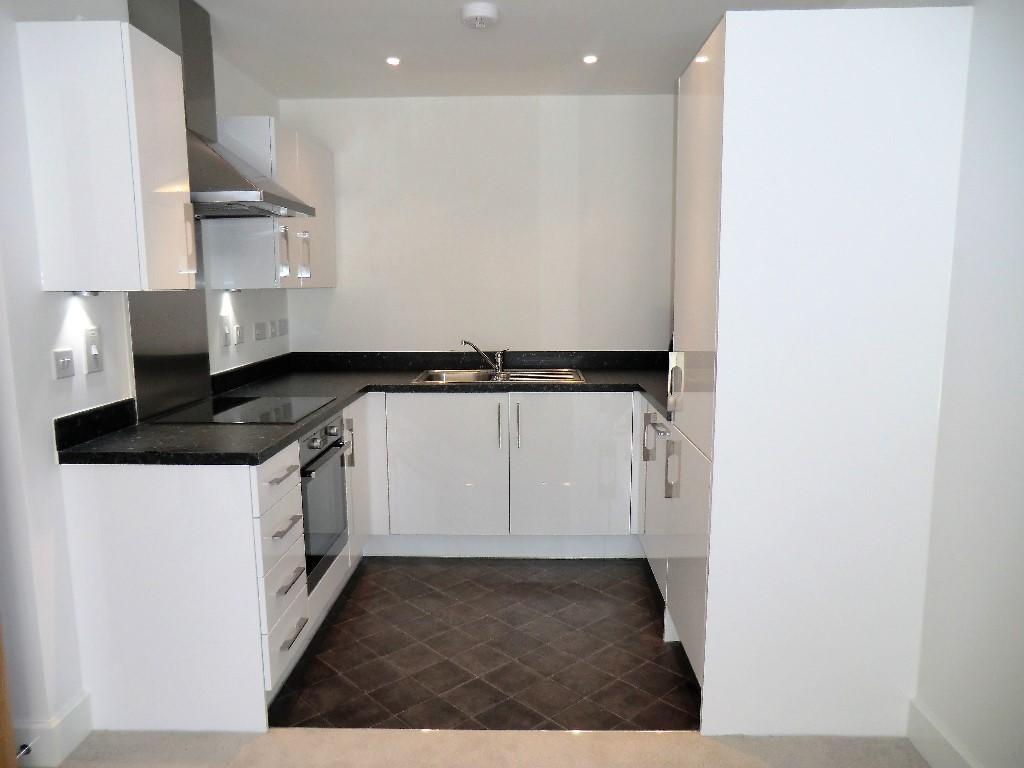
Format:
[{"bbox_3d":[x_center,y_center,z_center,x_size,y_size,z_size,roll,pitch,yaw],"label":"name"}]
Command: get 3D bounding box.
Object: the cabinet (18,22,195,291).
[{"bbox_3d":[-1.204,-0.653,2.153,0.313,0.730,0.293,0,8,2],"label":"cabinet"}]

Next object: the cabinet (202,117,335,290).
[{"bbox_3d":[-1.161,-0.844,3.520,0.313,0.730,0.910,0,8,2],"label":"cabinet"}]

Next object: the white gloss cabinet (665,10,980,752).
[{"bbox_3d":[0.931,-0.001,2.375,0.663,2.133,0.617,0,8,2],"label":"white gloss cabinet"}]

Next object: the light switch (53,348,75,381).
[{"bbox_3d":[-1.353,-0.060,2.145,0.014,0.085,0.084,0,8,2],"label":"light switch"}]

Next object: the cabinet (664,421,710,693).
[{"bbox_3d":[0.893,0.553,2.457,0.580,0.734,0.609,0,8,2],"label":"cabinet"}]

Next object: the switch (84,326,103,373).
[{"bbox_3d":[-1.346,-0.109,2.285,0.018,0.146,0.084,0,8,2],"label":"switch"}]

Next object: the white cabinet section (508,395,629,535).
[{"bbox_3d":[0.294,0.355,3.752,0.601,0.718,0.560,0,8,1],"label":"white cabinet section"}]

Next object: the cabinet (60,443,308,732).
[{"bbox_3d":[-1.050,0.649,2.386,0.599,0.870,0.389,0,8,2],"label":"cabinet"}]

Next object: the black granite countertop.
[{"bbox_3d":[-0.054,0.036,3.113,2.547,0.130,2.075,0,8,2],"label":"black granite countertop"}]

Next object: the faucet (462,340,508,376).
[{"bbox_3d":[-0.145,-0.145,3.884,0.260,0.195,0.090,-3,8,-16],"label":"faucet"}]

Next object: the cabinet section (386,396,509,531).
[{"bbox_3d":[-0.306,0.357,3.762,0.600,0.718,0.560,0,8,1],"label":"cabinet section"}]

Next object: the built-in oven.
[{"bbox_3d":[-0.989,0.449,2.836,0.560,0.592,0.580,0,8,2],"label":"built-in oven"}]

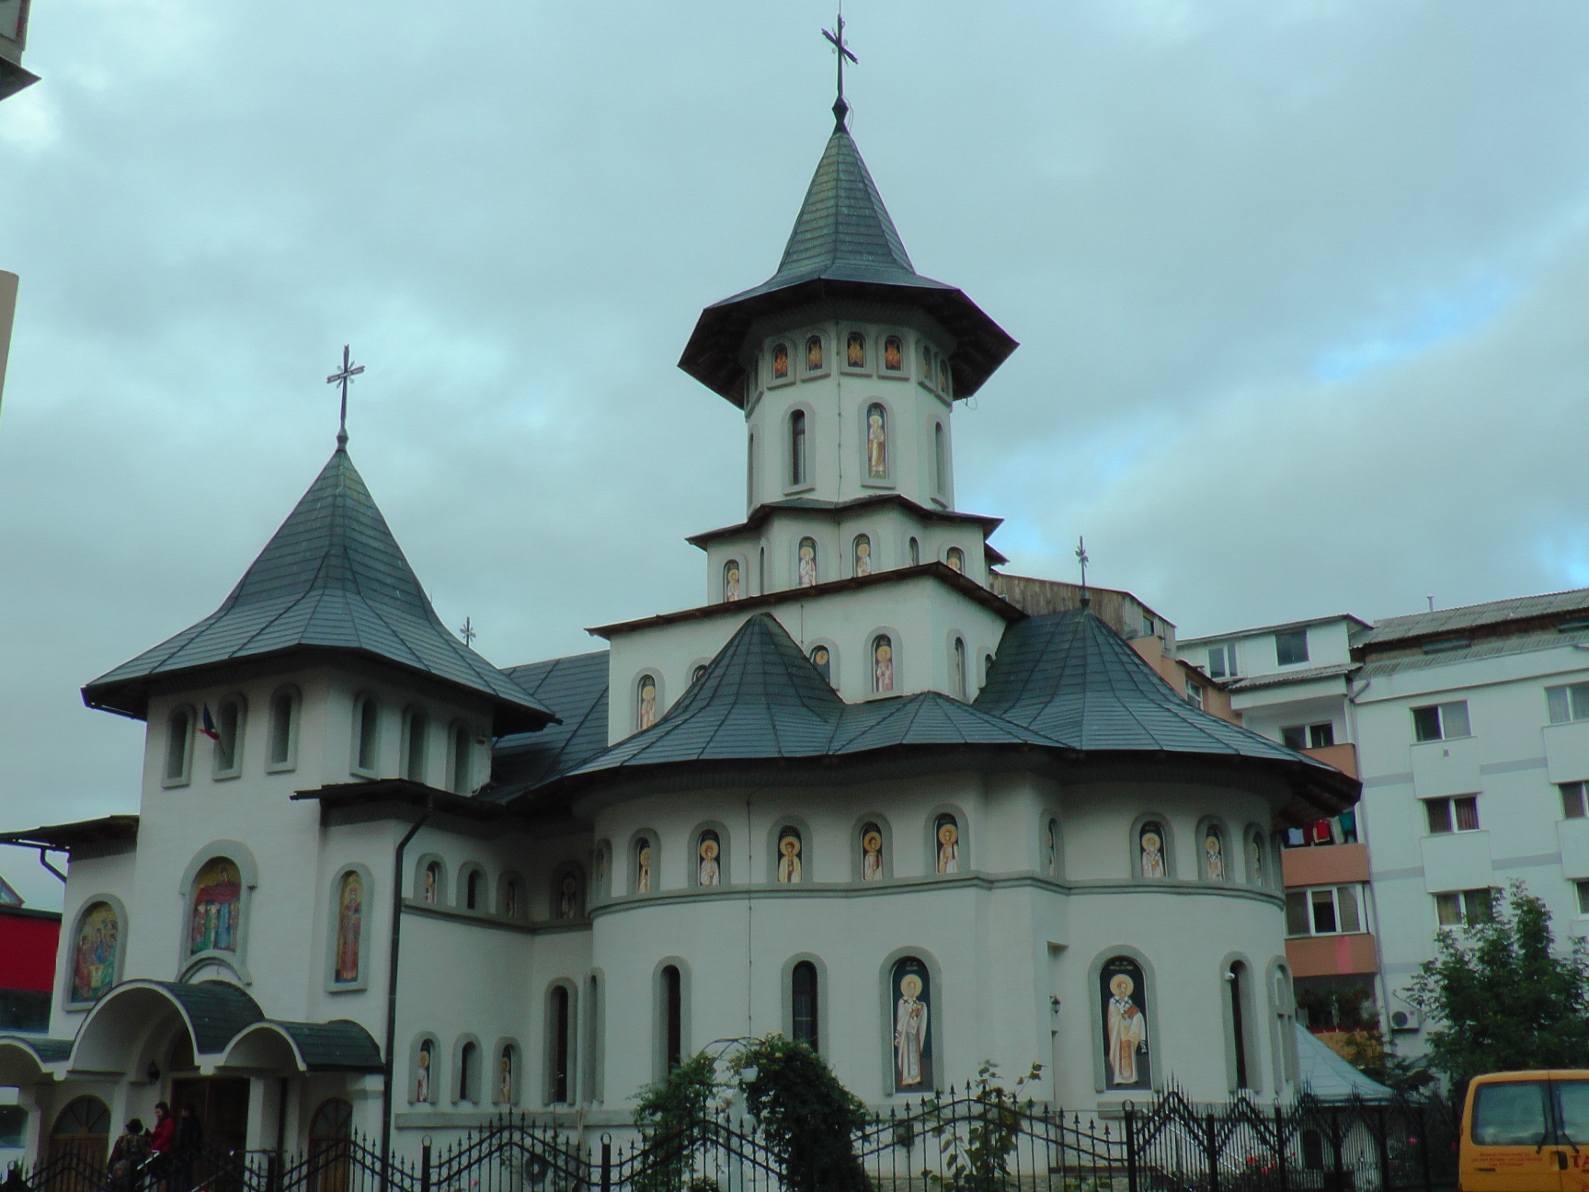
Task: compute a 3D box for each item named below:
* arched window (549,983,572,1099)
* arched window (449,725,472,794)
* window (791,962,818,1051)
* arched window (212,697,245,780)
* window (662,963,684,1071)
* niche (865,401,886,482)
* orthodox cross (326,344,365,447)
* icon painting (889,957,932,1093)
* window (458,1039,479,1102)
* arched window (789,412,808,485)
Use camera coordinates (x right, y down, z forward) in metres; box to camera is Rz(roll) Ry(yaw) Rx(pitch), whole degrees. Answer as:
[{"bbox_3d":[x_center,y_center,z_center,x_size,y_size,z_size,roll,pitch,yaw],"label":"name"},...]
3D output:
[{"bbox_3d":[-4.442,8.587,32.591,0.473,2.147,0.217,-11,-20,28],"label":"arched window"},{"bbox_3d":[-6.221,3.021,31.399,0.200,1.349,0.500,-11,-20,28],"label":"arched window"},{"bbox_3d":[0.168,7.177,28.329,0.463,2.118,0.217,2,-18,-8],"label":"window"},{"bbox_3d":[-10.981,2.736,32.992,0.690,1.576,0.197,-11,-20,28],"label":"arched window"},{"bbox_3d":[-1.831,6.666,26.049,0.363,1.990,0.200,-12,-21,30],"label":"window"},{"bbox_3d":[1.555,-2.961,32.622,0.439,1.603,0.130,4,-19,-15],"label":"niche"},{"bbox_3d":[-8.933,-3.982,33.692,1.010,2.239,0.200,-11,-20,28],"label":"orthodox cross"},{"bbox_3d":[1.933,7.062,27.996,0.729,2.167,0.118,-11,-20,28],"label":"icon painting"},{"bbox_3d":[-6.055,8.716,31.142,0.217,1.084,0.473,-11,-20,28],"label":"window"},{"bbox_3d":[0.127,-3.171,36.671,0.463,1.773,0.217,-11,-20,28],"label":"arched window"}]

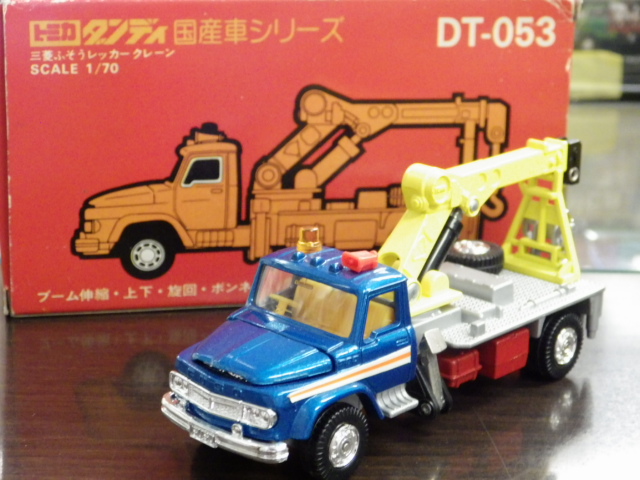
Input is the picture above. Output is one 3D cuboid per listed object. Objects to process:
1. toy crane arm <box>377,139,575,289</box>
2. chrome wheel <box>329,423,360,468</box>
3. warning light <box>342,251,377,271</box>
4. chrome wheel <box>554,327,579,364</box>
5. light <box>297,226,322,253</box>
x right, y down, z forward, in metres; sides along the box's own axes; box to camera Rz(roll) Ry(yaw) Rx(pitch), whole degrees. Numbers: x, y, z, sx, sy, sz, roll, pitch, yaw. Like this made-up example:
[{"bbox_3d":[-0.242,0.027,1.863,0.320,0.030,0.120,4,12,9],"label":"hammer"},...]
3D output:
[{"bbox_3d":[0.036,-0.004,0.361,0.017,0.035,0.073,16,22,40],"label":"toy crane arm"},{"bbox_3d":[0.004,0.040,0.315,0.003,0.009,0.009,16,22,40],"label":"chrome wheel"},{"bbox_3d":[0.008,0.004,0.323,0.004,0.003,0.005,-11,21,-35],"label":"warning light"},{"bbox_3d":[0.056,0.024,0.369,0.003,0.009,0.009,16,22,40],"label":"chrome wheel"},{"bbox_3d":[-0.002,0.000,0.331,0.005,0.004,0.005,1,17,0],"label":"light"}]

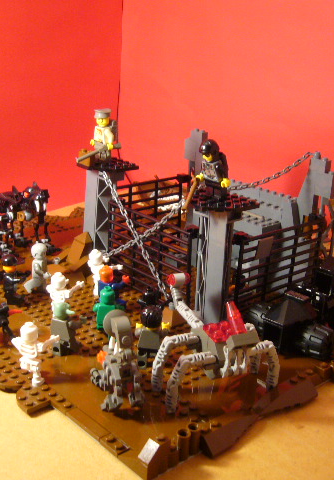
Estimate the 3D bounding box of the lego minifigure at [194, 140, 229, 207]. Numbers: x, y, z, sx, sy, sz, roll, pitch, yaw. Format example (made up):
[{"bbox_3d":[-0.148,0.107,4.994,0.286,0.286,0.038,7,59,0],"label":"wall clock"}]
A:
[{"bbox_3d":[0.030,-0.043,0.422,0.018,0.042,0.025,-23,30,-37],"label":"lego minifigure"}]

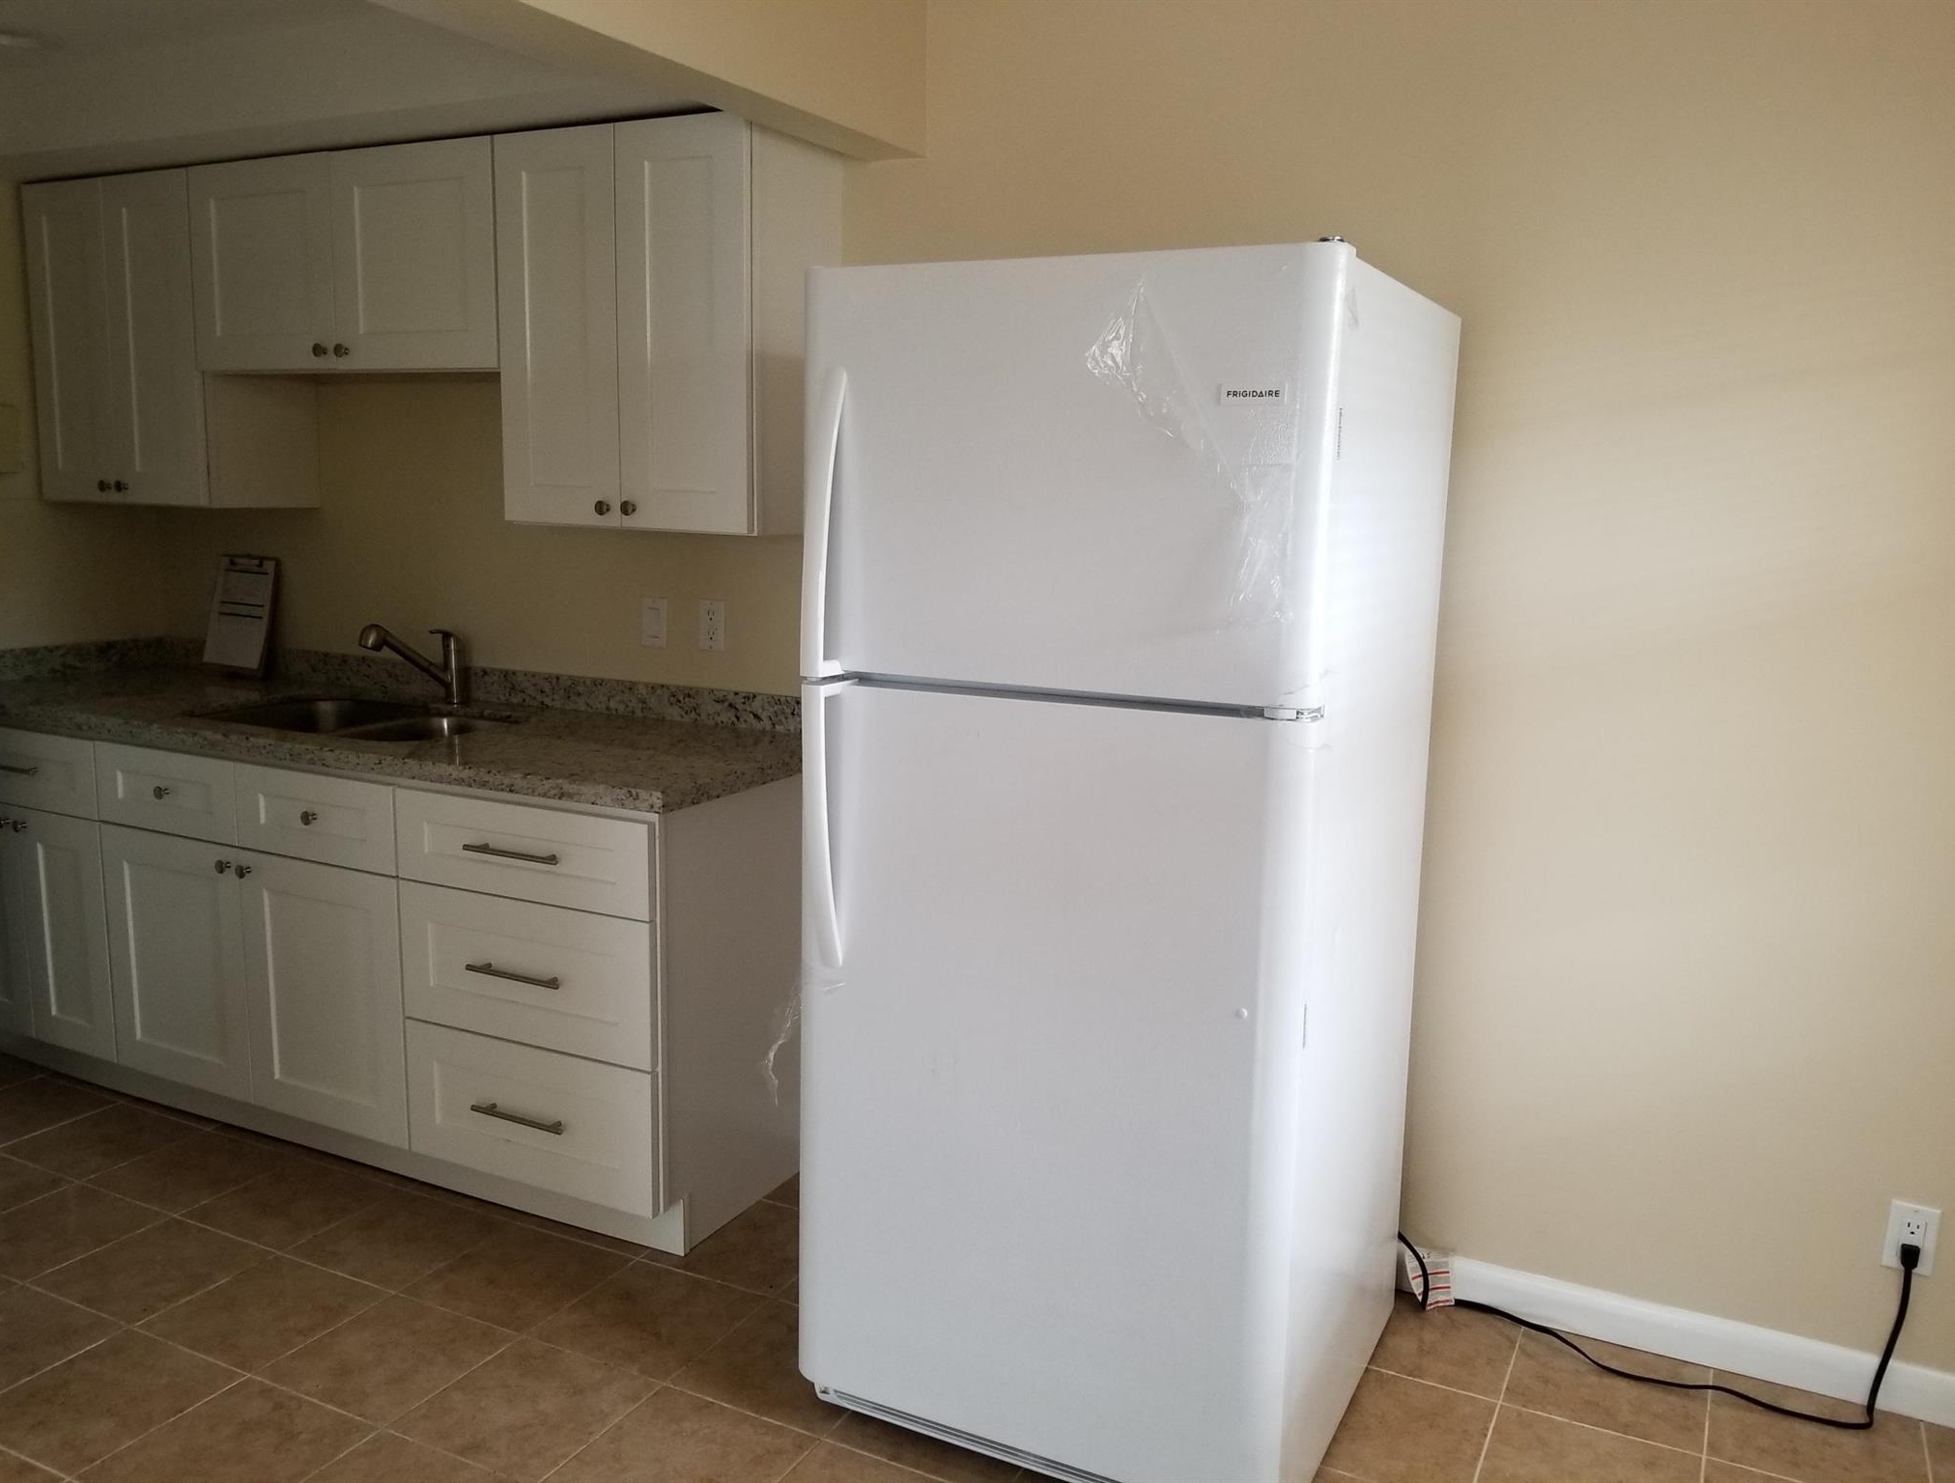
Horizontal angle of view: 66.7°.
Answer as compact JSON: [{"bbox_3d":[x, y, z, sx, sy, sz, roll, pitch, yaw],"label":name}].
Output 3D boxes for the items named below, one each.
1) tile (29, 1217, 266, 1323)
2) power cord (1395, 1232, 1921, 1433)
[{"bbox_3d":[-1.528,0.982,2.760,0.300,0.010,0.300,6,10,26],"label":"tile"},{"bbox_3d":[1.101,0.909,2.505,0.810,0.295,0.100,5,10,26],"label":"power cord"}]

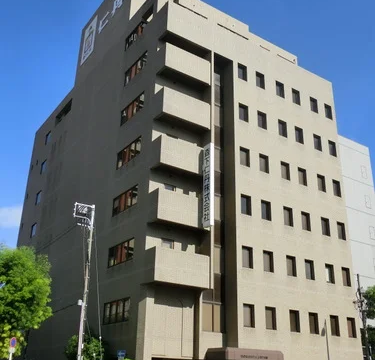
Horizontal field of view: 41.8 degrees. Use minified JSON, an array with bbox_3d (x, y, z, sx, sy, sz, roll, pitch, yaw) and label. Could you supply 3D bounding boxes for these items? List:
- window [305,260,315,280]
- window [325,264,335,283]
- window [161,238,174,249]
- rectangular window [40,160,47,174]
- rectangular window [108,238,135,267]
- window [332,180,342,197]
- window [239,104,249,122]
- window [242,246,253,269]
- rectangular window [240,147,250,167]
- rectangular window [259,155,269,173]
[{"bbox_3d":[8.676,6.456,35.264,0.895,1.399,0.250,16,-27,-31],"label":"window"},{"bbox_3d":[9.910,6.604,34.430,0.828,1.295,0.200,16,-27,-31],"label":"window"},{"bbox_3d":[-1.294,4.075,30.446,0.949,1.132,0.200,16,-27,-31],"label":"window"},{"bbox_3d":[-17.040,-1.510,58.400,0.200,1.173,1.738,16,-27,-30],"label":"rectangular window"},{"bbox_3d":[-4.664,5.221,35.018,0.200,1.433,3.841,16,-27,-30],"label":"rectangular window"},{"bbox_3d":[12.084,0.702,40.024,0.875,1.358,0.214,16,-27,-31],"label":"window"},{"bbox_3d":[4.481,-5.380,39.770,0.904,1.482,0.200,16,-27,-30],"label":"window"},{"bbox_3d":[3.677,4.810,30.599,0.828,1.295,0.200,16,-27,-31],"label":"window"},{"bbox_3d":[4.394,-1.749,38.217,0.904,1.482,0.200,16,-27,-30],"label":"rectangular window"},{"bbox_3d":[5.522,-1.174,35.901,0.875,1.358,0.214,16,-27,-31],"label":"rectangular window"}]

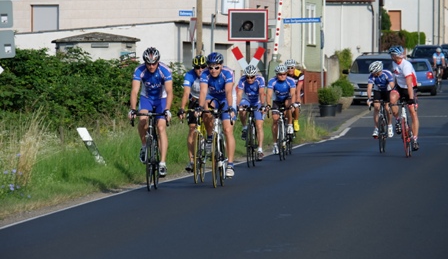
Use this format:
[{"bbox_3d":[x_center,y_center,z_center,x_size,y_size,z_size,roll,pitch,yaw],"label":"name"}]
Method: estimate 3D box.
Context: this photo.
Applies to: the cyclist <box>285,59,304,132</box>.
[{"bbox_3d":[1.197,-0.419,76.500,0.520,1.600,0.950,0,1,5],"label":"cyclist"}]

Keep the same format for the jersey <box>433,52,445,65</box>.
[{"bbox_3d":[8.583,-2.818,171.200,0.480,0.470,0.450,0,1,5],"label":"jersey"}]

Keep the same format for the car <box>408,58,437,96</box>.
[{"bbox_3d":[7.500,-2.026,168.000,1.670,1.430,3.850,0,1,4],"label":"car"}]

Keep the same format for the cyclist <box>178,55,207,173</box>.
[{"bbox_3d":[-0.334,-0.197,55.200,0.490,1.510,0.920,0,0,4],"label":"cyclist"}]

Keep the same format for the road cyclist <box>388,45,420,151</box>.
[{"bbox_3d":[3.087,-0.530,73.600,0.530,1.800,0.920,0,1,7],"label":"road cyclist"}]

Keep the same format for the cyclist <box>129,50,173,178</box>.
[{"bbox_3d":[-0.903,-0.213,53.000,0.540,1.600,0.950,0,1,5],"label":"cyclist"}]

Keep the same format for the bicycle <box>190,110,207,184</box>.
[{"bbox_3d":[-0.312,0.210,55.400,0.440,0.970,1.670,0,0,4],"label":"bicycle"}]

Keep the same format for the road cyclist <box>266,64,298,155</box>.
[{"bbox_3d":[0.988,-0.339,73.500,0.500,1.530,0.900,0,0,4],"label":"road cyclist"}]

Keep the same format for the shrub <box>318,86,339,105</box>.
[{"bbox_3d":[2.969,-0.966,122.000,0.570,0.520,0.570,0,0,3],"label":"shrub"}]

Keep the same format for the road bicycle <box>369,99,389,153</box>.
[{"bbox_3d":[2.890,-0.056,78.693,0.430,0.970,1.660,0,1,5],"label":"road bicycle"}]

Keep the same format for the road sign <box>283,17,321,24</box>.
[{"bbox_3d":[2.449,-3.382,134.000,1.150,0.155,0.030,-1,1,3],"label":"road sign"}]

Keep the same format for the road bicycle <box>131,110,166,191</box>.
[{"bbox_3d":[-0.855,0.248,51.500,0.440,0.970,1.670,0,0,4],"label":"road bicycle"}]

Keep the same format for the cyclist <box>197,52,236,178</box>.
[{"bbox_3d":[-0.102,-0.183,53.800,0.510,1.570,0.950,0,1,5],"label":"cyclist"}]

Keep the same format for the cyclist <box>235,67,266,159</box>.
[{"bbox_3d":[0.423,-0.253,67.100,0.480,1.500,0.900,0,0,4],"label":"cyclist"}]

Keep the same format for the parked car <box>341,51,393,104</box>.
[{"bbox_3d":[5.132,-1.688,145.000,1.880,1.740,4.550,0,0,3],"label":"parked car"}]

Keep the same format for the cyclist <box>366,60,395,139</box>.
[{"bbox_3d":[2.800,-0.520,76.500,0.490,1.390,0.850,0,0,6],"label":"cyclist"}]

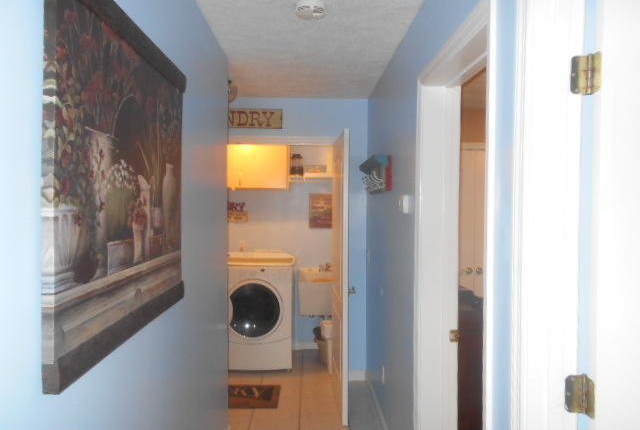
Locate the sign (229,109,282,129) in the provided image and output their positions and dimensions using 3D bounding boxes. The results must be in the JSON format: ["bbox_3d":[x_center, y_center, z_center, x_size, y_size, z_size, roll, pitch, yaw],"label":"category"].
[{"bbox_3d":[-0.738,-0.808,4.063,0.842,0.154,0.020,0,1,-1],"label":"sign"}]

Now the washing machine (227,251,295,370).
[{"bbox_3d":[-0.599,0.920,4.685,0.686,1.000,0.660,0,1,-1],"label":"washing machine"}]

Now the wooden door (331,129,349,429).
[{"bbox_3d":[0.162,0.416,3.690,0.036,2.020,0.830,0,1,-3],"label":"wooden door"}]

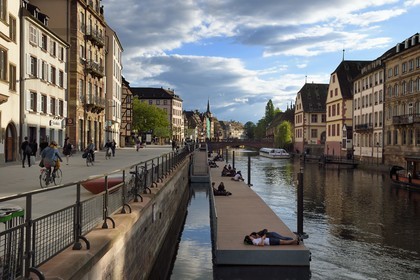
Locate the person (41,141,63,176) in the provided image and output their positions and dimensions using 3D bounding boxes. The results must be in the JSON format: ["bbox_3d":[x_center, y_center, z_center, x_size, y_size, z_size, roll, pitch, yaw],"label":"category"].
[{"bbox_3d":[-5.756,0.686,16.100,0.650,1.330,0.800,0,0,10],"label":"person"}]

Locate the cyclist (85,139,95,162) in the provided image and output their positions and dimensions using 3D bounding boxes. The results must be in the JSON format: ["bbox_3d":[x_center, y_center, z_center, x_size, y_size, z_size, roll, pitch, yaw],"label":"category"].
[{"bbox_3d":[-7.540,0.686,27.900,0.580,1.370,0.800,0,0,3],"label":"cyclist"}]

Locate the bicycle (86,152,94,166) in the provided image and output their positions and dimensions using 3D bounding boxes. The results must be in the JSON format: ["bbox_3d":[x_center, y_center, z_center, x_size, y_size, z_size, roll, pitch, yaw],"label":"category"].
[{"bbox_3d":[-7.521,1.152,27.900,0.580,1.020,1.700,0,0,3],"label":"bicycle"}]

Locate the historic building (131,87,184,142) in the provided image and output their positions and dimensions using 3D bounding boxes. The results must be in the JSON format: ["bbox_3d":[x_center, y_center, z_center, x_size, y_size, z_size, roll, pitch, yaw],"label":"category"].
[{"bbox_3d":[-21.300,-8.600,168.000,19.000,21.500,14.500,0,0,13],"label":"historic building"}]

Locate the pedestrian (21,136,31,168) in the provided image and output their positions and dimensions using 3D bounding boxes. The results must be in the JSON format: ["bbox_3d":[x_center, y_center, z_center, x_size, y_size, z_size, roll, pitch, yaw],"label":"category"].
[{"bbox_3d":[-10.526,0.728,25.400,0.580,1.770,0.420,0,0,7],"label":"pedestrian"}]

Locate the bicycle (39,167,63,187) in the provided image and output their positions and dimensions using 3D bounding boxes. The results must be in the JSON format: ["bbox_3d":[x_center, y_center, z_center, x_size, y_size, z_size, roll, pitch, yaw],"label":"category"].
[{"bbox_3d":[-5.800,1.170,16.100,0.580,1.020,1.700,0,0,10],"label":"bicycle"}]

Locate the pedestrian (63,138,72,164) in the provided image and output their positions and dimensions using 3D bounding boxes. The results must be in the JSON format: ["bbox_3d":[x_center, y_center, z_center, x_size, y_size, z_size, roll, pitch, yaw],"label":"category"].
[{"bbox_3d":[-8.731,0.693,27.200,0.480,1.700,0.500,0,0,-30],"label":"pedestrian"}]

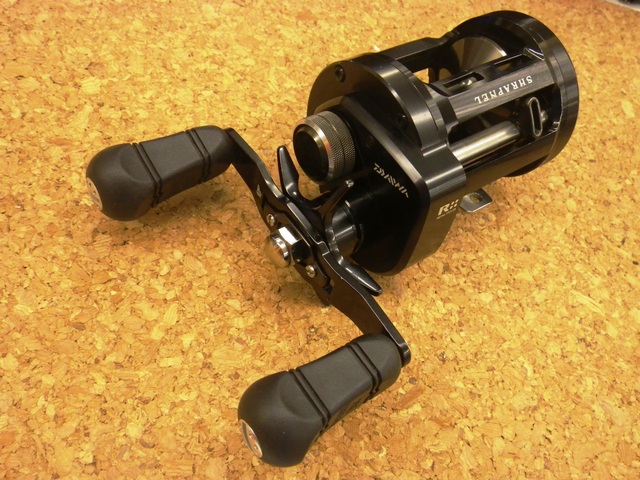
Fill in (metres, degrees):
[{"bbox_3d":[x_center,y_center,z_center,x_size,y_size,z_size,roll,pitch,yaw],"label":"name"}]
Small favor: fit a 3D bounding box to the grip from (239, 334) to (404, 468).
[{"bbox_3d":[0.001,0.040,0.163,0.045,0.023,0.023,-26,64,-28],"label":"grip"}]

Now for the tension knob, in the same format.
[{"bbox_3d":[0.001,-0.028,0.198,0.009,0.022,0.022,-25,53,-28],"label":"tension knob"}]

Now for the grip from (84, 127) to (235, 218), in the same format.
[{"bbox_3d":[-0.048,-0.022,0.196,0.045,0.023,0.023,-26,80,-28],"label":"grip"}]

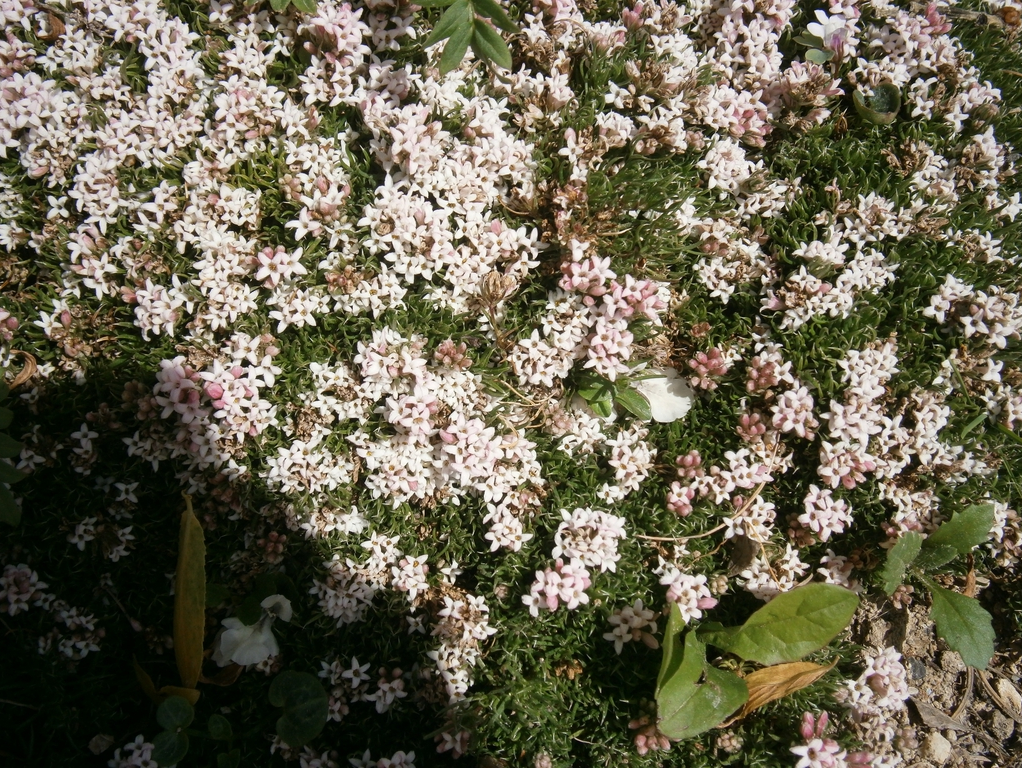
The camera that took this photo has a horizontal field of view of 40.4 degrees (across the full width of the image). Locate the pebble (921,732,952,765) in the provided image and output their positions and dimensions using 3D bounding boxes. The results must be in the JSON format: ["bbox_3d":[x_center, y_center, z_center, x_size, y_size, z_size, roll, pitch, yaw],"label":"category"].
[{"bbox_3d":[0.105,0.090,0.344,0.007,0.006,0.007,7,65,3],"label":"pebble"}]

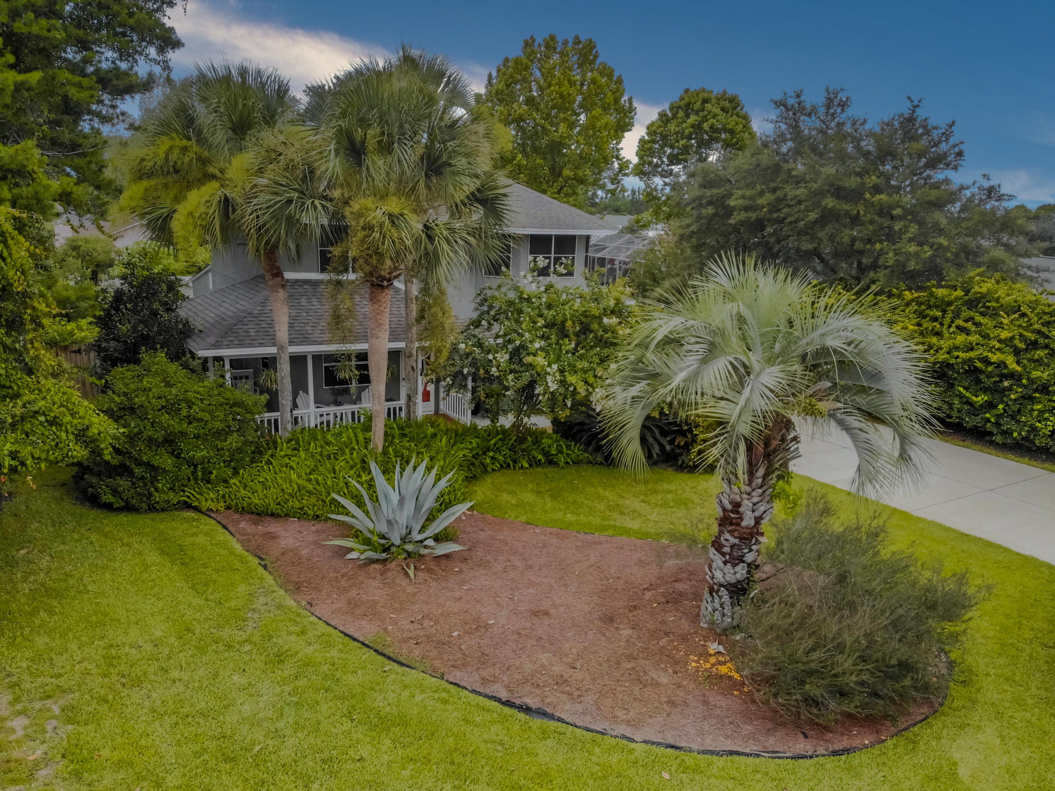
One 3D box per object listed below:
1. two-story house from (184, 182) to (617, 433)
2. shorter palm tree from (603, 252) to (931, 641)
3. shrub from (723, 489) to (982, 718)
[{"bbox_3d":[-4.936,-3.727,23.661,12.290,7.510,10.720,-7,16,-31],"label":"two-story house"},{"bbox_3d":[3.389,0.731,10.793,4.780,5.560,4.580,2,14,0],"label":"shorter palm tree"},{"bbox_3d":[4.251,2.586,9.785,3.020,2.500,2.730,2,14,0],"label":"shrub"}]

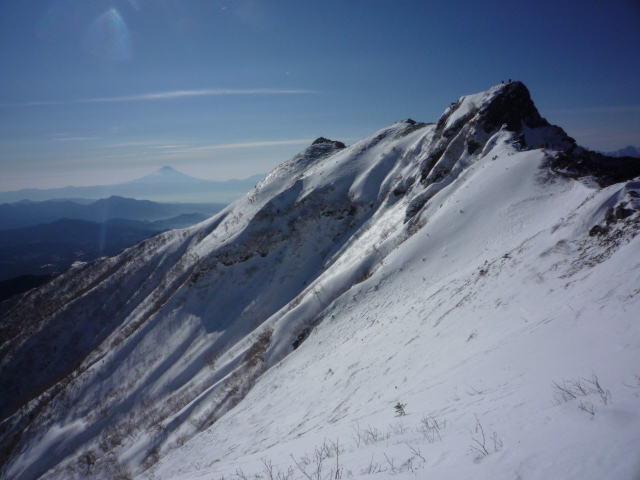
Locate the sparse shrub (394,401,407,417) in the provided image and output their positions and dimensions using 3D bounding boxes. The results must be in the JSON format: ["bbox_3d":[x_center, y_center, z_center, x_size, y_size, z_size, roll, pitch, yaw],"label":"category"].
[{"bbox_3d":[1.567,3.281,9.000,0.230,0.300,0.220,-1,9,10],"label":"sparse shrub"}]

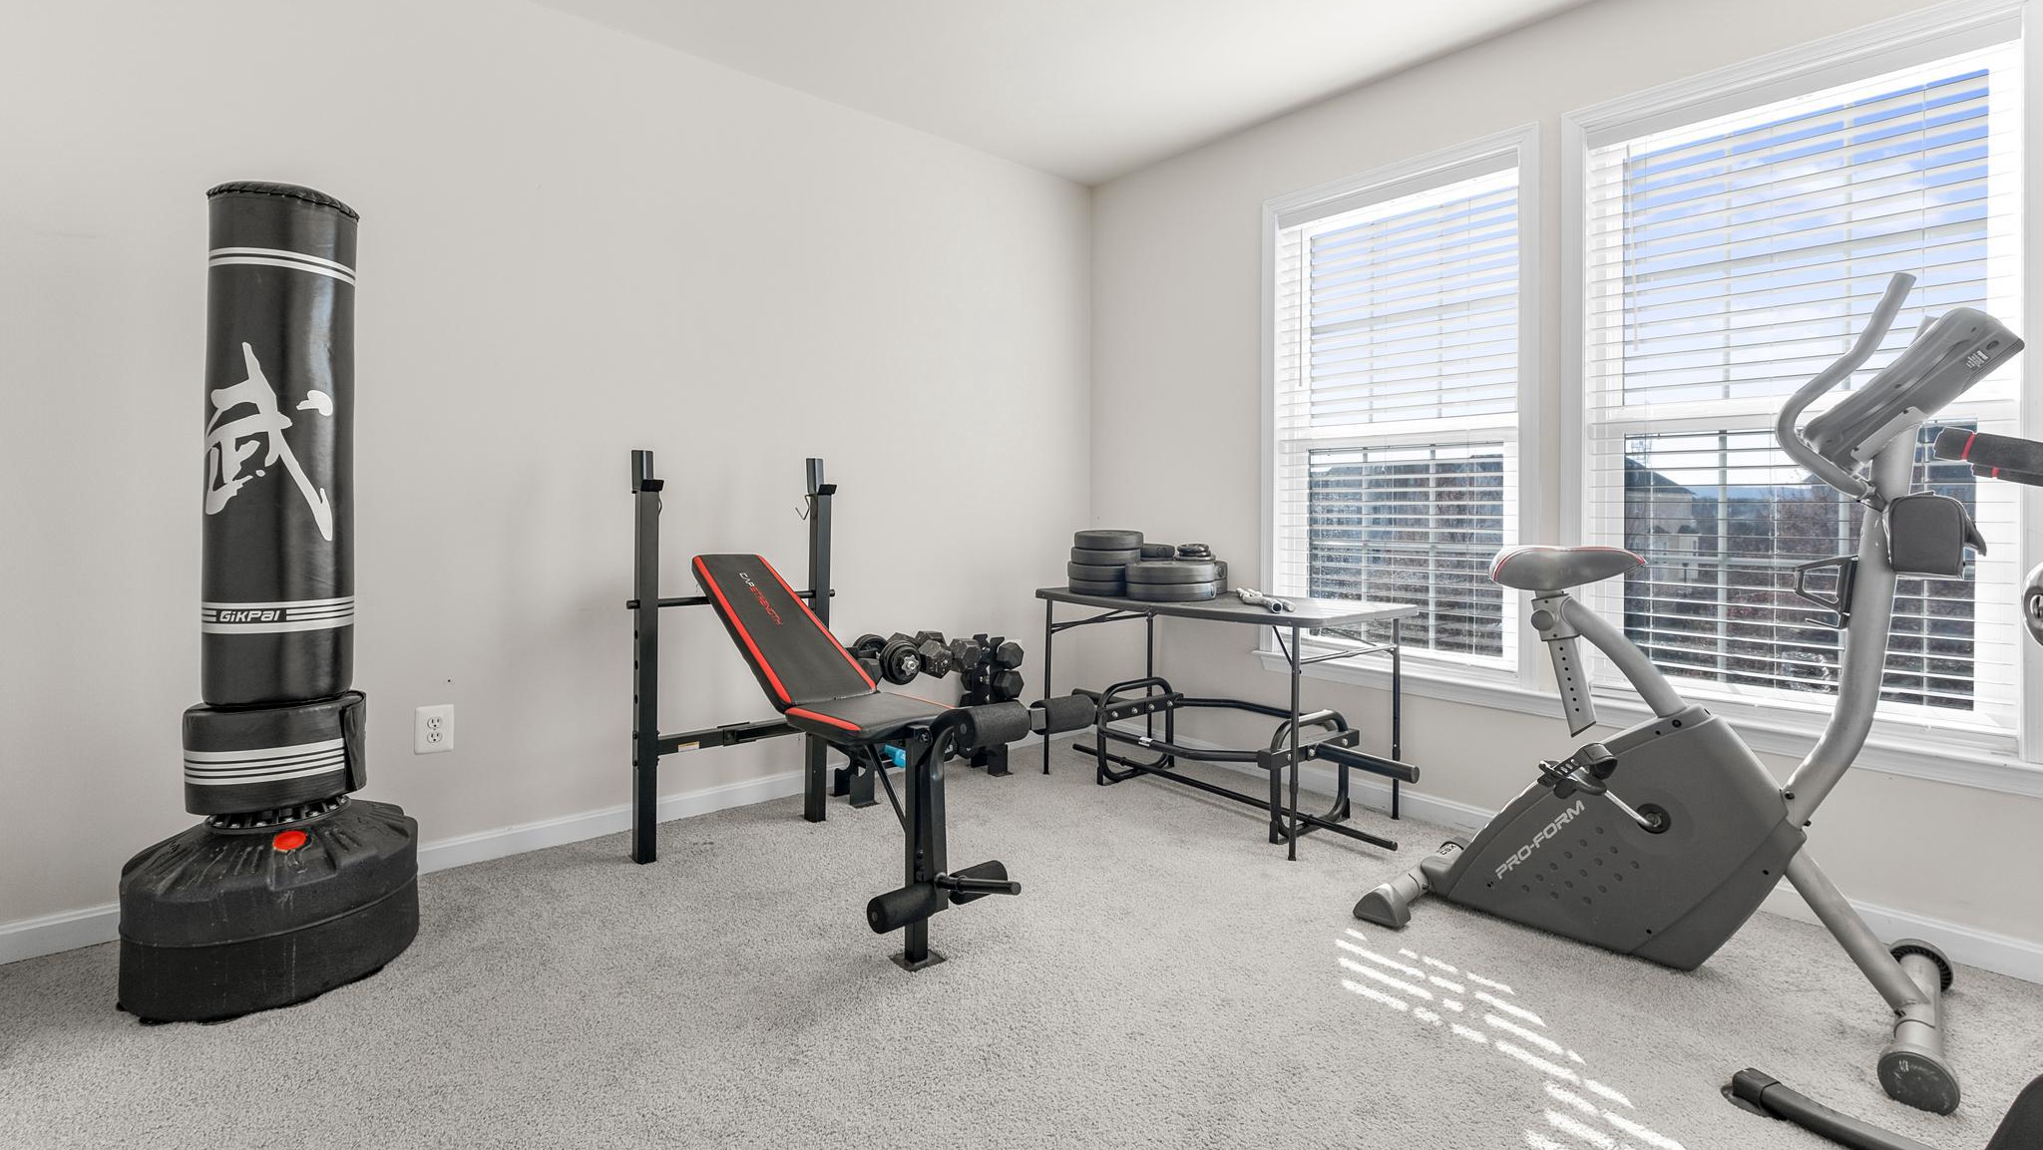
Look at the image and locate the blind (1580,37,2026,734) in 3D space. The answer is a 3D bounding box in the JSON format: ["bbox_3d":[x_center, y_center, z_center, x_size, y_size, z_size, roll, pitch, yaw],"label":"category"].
[{"bbox_3d":[1.977,-0.452,2.246,0.060,1.560,0.850,-2,3,-42],"label":"blind"}]

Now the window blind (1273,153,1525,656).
[{"bbox_3d":[1.284,-0.541,2.997,0.060,1.560,0.850,-2,3,-42],"label":"window blind"}]

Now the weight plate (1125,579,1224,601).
[{"bbox_3d":[0.552,0.050,3.113,0.330,0.060,0.330,0,3,0],"label":"weight plate"}]

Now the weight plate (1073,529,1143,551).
[{"bbox_3d":[0.327,-0.132,3.200,0.262,0.058,0.262,0,3,0],"label":"weight plate"}]

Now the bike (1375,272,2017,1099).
[{"bbox_3d":[1.404,0.167,1.899,0.530,1.440,1.090,-3,4,-44],"label":"bike"}]

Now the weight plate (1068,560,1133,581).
[{"bbox_3d":[0.321,-0.020,3.263,0.280,0.058,0.280,0,3,0],"label":"weight plate"}]

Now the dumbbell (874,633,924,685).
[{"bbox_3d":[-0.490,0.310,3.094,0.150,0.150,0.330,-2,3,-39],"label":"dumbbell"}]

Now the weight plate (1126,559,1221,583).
[{"bbox_3d":[0.545,-0.014,3.060,0.333,0.063,0.333,0,3,0],"label":"weight plate"}]

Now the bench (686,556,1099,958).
[{"bbox_3d":[-0.483,0.414,2.230,0.380,0.880,1.660,-2,4,-39],"label":"bench"}]

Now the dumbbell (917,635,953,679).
[{"bbox_3d":[-0.376,0.286,3.110,0.140,0.140,0.290,-2,4,-39],"label":"dumbbell"}]

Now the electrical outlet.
[{"bbox_3d":[-1.682,0.445,2.441,0.083,0.122,0.008,-2,3,-39],"label":"electrical outlet"}]

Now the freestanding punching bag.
[{"bbox_3d":[-1.684,0.011,1.935,0.510,1.700,0.510,-1,3,-17],"label":"freestanding punching bag"}]

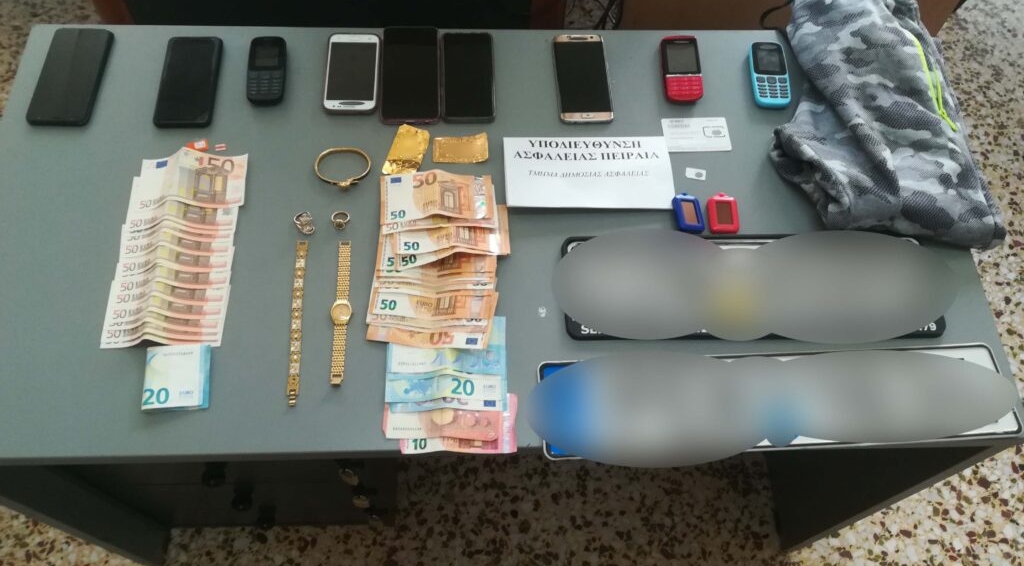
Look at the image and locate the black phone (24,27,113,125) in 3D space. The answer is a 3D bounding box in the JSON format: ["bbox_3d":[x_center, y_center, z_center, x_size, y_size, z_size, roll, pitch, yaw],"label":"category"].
[{"bbox_3d":[-0.596,-0.280,1.042,0.076,0.009,0.160,-1,64,-1],"label":"black phone"}]

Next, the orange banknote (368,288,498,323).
[{"bbox_3d":[-0.093,0.006,0.905,0.140,0.011,0.077,3,64,0],"label":"orange banknote"}]

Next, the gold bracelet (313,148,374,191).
[{"bbox_3d":[-0.213,-0.146,0.974,0.072,0.007,0.061,0,63,-1],"label":"gold bracelet"}]

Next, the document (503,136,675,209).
[{"bbox_3d":[0.097,-0.142,0.977,0.210,0.004,0.109,-1,63,-2],"label":"document"}]

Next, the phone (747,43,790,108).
[{"bbox_3d":[0.353,-0.284,1.052,0.048,0.014,0.111,2,63,0],"label":"phone"}]

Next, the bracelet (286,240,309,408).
[{"bbox_3d":[-0.248,0.043,0.891,0.013,0.004,0.210,-3,64,-3],"label":"bracelet"}]

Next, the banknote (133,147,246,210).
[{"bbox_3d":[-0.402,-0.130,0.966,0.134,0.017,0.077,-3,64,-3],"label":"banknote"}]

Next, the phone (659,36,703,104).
[{"bbox_3d":[0.233,-0.292,1.054,0.048,0.013,0.111,0,63,-1],"label":"phone"}]

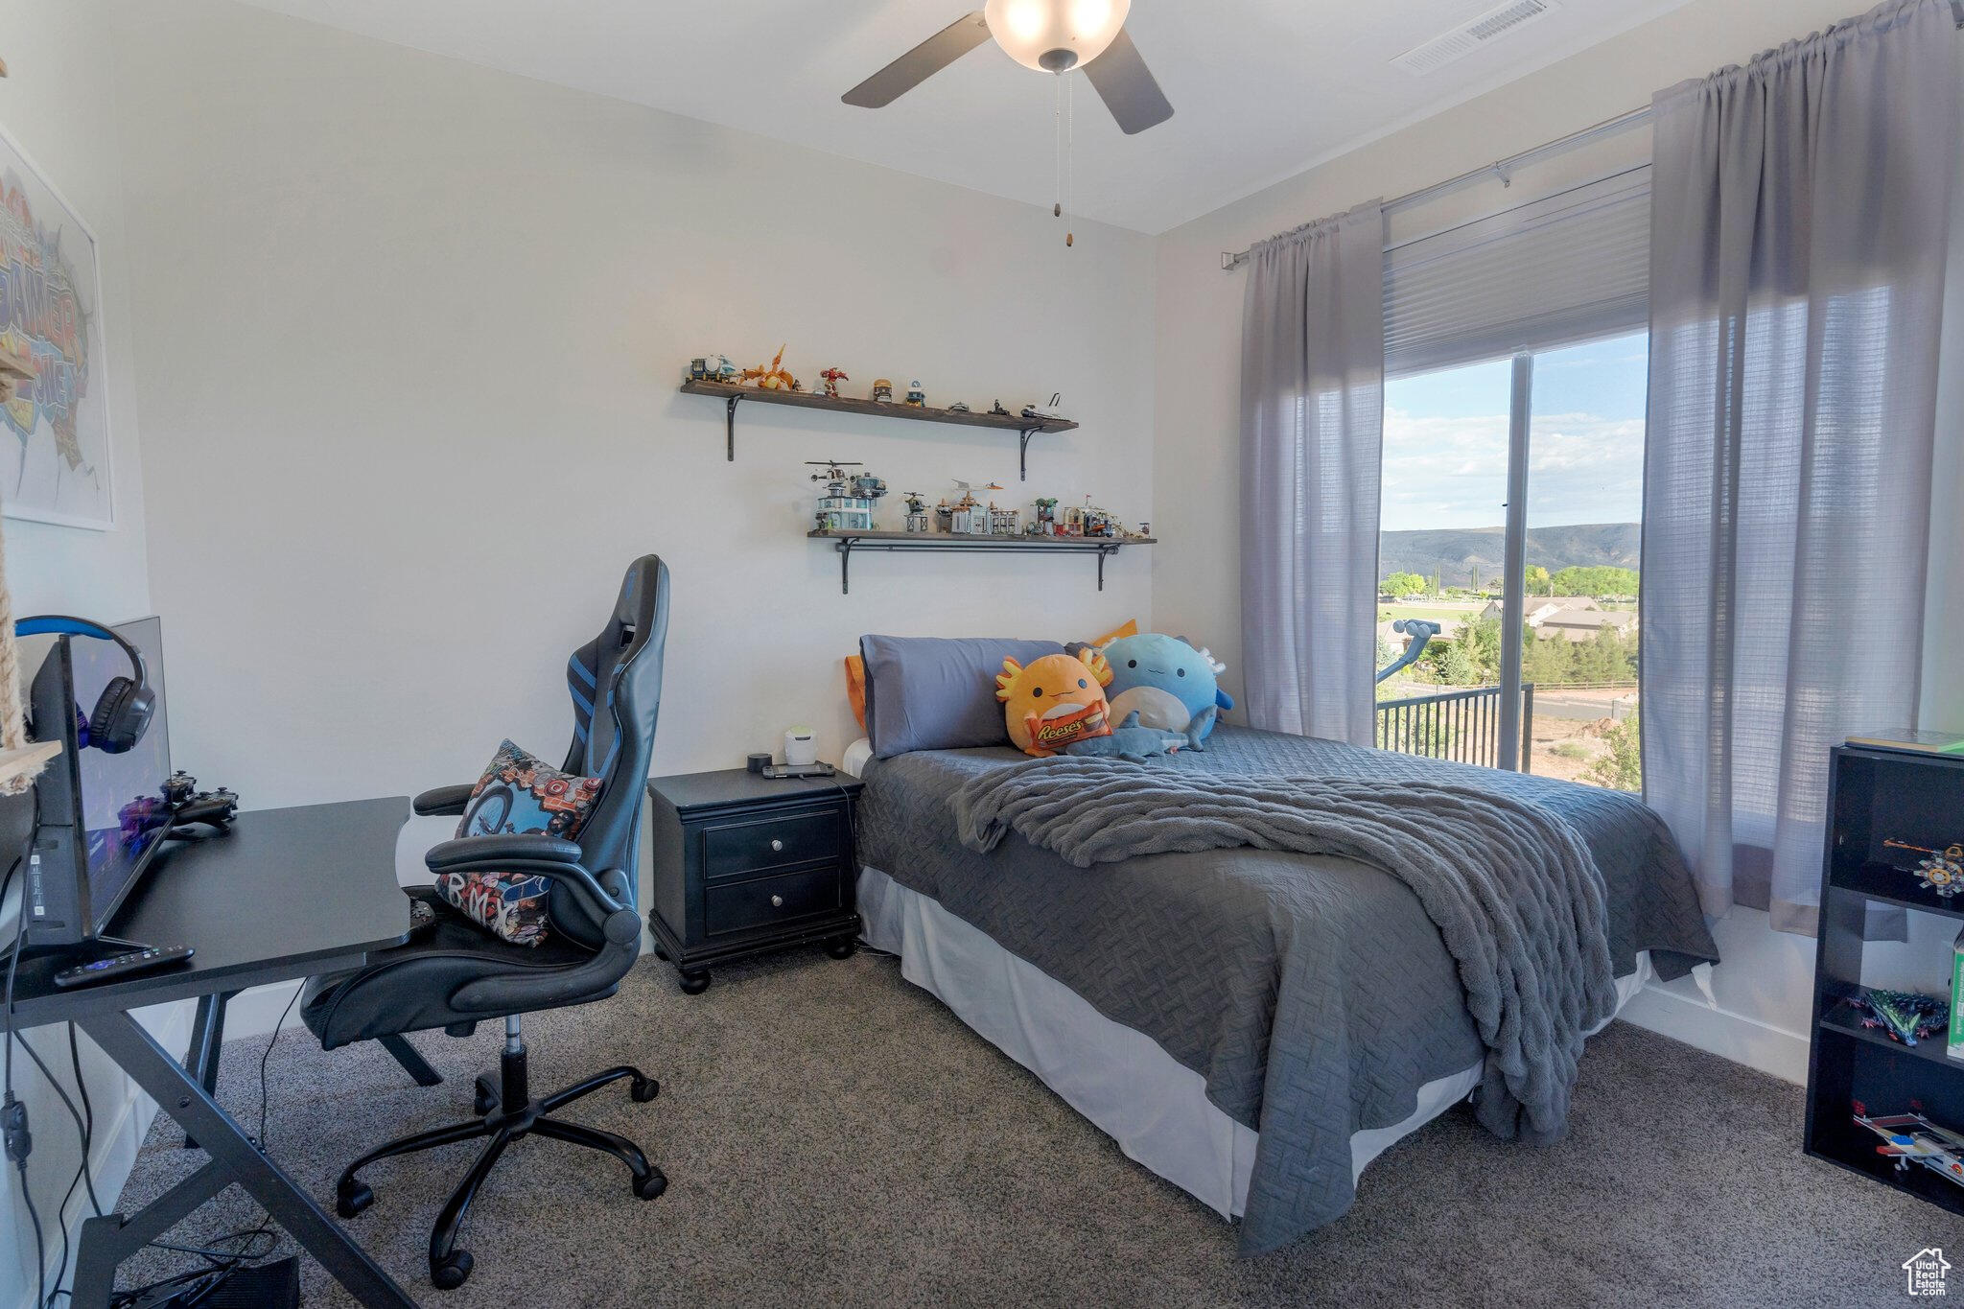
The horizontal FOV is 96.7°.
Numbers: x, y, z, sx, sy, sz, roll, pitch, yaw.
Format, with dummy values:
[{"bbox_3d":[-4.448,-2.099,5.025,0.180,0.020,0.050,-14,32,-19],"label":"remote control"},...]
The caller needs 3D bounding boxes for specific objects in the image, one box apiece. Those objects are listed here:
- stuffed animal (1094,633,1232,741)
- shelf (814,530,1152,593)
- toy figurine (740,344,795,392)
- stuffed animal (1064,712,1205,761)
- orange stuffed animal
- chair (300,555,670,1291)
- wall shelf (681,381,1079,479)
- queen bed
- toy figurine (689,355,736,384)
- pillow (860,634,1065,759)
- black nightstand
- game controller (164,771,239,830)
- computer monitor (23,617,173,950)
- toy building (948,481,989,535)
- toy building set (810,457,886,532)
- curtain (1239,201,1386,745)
[{"bbox_3d":[0.695,0.130,3.366,0.470,0.415,0.330,11,-2,11],"label":"stuffed animal"},{"bbox_3d":[0.068,-0.358,3.470,1.530,0.225,0.190,-3,5,-33],"label":"shelf"},{"bbox_3d":[-0.739,-0.988,2.991,0.175,0.145,0.100,-2,5,-20],"label":"toy figurine"},{"bbox_3d":[0.551,0.270,3.102,0.450,0.150,0.190,-1,5,-17],"label":"stuffed animal"},{"bbox_3d":[0.258,0.174,3.084,0.390,0.360,0.270,-7,-4,-1],"label":"orange stuffed animal"},{"bbox_3d":[-0.990,0.451,1.814,0.680,1.315,0.670,-3,5,-33],"label":"chair"},{"bbox_3d":[-0.290,-0.789,3.206,1.535,0.225,0.190,-3,5,-33],"label":"wall shelf"},{"bbox_3d":[0.650,0.716,2.911,1.570,0.675,2.030,-3,6,-35],"label":"queen bed"},{"bbox_3d":[-0.895,-0.947,2.896,0.140,0.080,0.070,-3,6,-32],"label":"toy figurine"},{"bbox_3d":[-0.063,0.144,3.271,0.800,0.420,0.190,-3,-13,-32],"label":"pillow"},{"bbox_3d":[-0.773,0.745,3.019,0.635,0.600,0.400,-3,6,-32],"label":"black nightstand"},{"bbox_3d":[-1.770,0.328,1.984,0.120,0.115,0.145,-3,6,-32],"label":"game controller"},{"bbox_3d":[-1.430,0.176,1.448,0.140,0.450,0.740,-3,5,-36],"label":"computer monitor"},{"bbox_3d":[-0.061,-0.580,3.450,0.140,0.205,0.100,-3,6,-32],"label":"toy building"},{"bbox_3d":[-0.479,-0.564,3.096,0.240,0.260,0.150,-2,5,-23],"label":"toy building set"},{"bbox_3d":[1.230,-0.508,3.351,0.100,2.180,0.590,-3,6,-32],"label":"curtain"}]

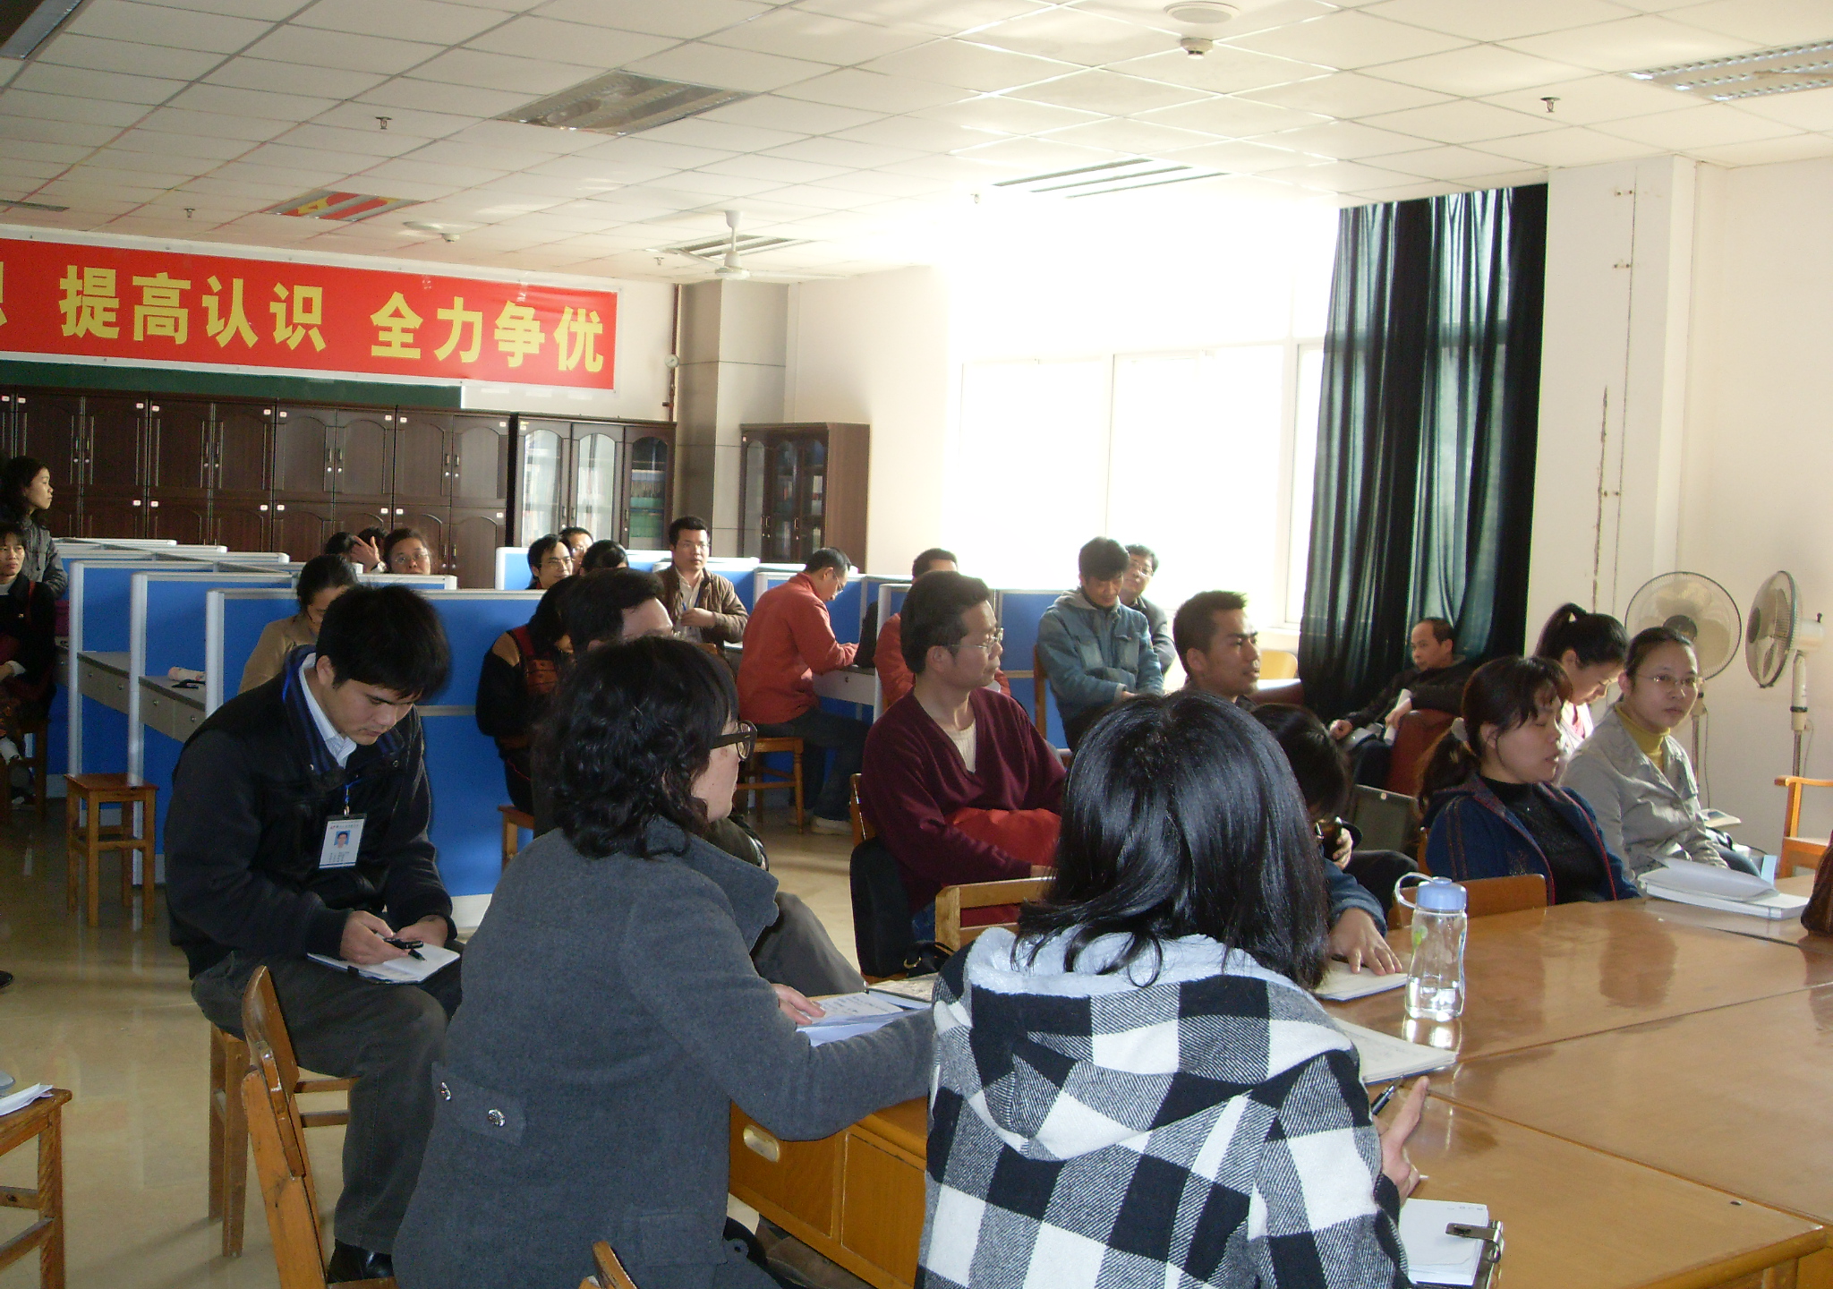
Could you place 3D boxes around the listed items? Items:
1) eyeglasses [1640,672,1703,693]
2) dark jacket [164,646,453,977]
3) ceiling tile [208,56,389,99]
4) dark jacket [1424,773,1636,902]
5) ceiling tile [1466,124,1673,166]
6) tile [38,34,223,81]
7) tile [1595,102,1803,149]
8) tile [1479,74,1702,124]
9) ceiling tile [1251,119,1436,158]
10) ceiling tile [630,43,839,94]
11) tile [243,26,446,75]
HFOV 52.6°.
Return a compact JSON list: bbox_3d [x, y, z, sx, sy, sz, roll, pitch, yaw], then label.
[{"bbox_3d":[1.675,0.082,4.170,0.140,0.042,0.140,5,3,-9],"label":"eyeglasses"},{"bbox_3d":[-0.986,0.272,3.000,0.480,0.540,0.420,-2,6,-43],"label":"dark jacket"},{"bbox_3d":[-2.295,-2.097,6.852,0.600,0.022,0.600,-1,6,-34],"label":"ceiling tile"},{"bbox_3d":[1.150,0.388,3.474,0.460,0.480,0.330,-1,6,-38],"label":"dark jacket"},{"bbox_3d":[2.559,-1.966,7.321,0.600,0.022,0.600,-1,6,-34],"label":"ceiling tile"},{"bbox_3d":[-2.842,-2.139,6.719,0.600,0.025,0.600,-1,5,-33],"label":"tile"},{"bbox_3d":[2.865,-1.904,6.843,0.600,0.020,0.600,-1,6,-33],"label":"tile"},{"bbox_3d":[2.462,-1.972,6.745,0.600,0.030,0.600,-1,6,-34],"label":"tile"},{"bbox_3d":[1.728,-2.041,7.505,0.600,0.020,0.600,-1,6,-33],"label":"ceiling tile"},{"bbox_3d":[-0.642,-2.010,6.441,0.600,0.022,0.600,-1,6,-34],"label":"ceiling tile"},{"bbox_3d":[-1.966,-2.041,6.352,0.600,0.022,0.600,-1,6,-34],"label":"tile"}]

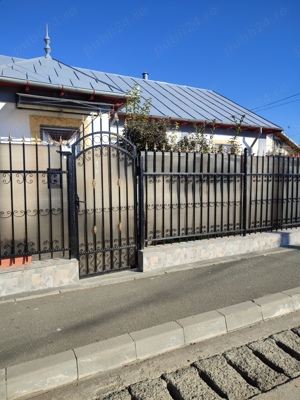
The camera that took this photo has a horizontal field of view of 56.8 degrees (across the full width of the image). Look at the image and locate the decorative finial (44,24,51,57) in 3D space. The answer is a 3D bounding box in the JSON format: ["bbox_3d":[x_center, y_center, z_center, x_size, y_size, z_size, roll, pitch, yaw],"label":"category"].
[{"bbox_3d":[-2.725,-4.232,7.372,0.168,0.834,0.168,-2,4,-26],"label":"decorative finial"}]

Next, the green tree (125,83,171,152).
[{"bbox_3d":[-0.044,-0.678,5.767,1.100,3.333,1.100,-2,4,-26],"label":"green tree"}]

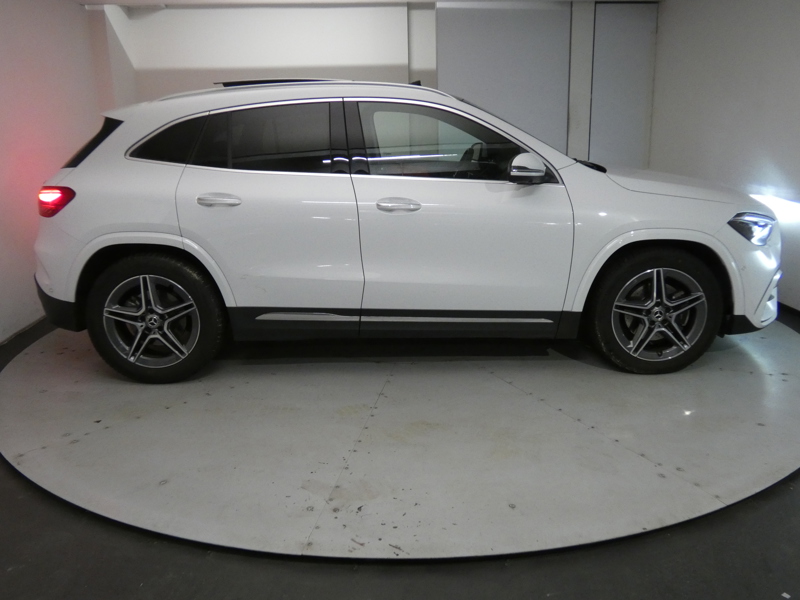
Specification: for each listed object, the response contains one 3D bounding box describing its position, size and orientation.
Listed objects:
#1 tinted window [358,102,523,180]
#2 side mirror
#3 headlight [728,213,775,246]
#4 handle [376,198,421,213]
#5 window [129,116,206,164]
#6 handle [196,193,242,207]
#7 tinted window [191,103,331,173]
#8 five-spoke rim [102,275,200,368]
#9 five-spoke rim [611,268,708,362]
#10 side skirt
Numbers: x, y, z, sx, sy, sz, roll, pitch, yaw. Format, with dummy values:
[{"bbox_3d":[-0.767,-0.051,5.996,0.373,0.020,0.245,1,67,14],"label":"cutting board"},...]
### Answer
[{"bbox_3d":[0.234,-0.851,3.708,0.920,0.440,0.070,-1,-9,0],"label":"tinted window"},{"bbox_3d":[0.653,-0.674,3.547,0.170,0.165,0.220,-1,13,0],"label":"side mirror"},{"bbox_3d":[1.950,-0.396,3.869,0.400,0.185,0.340,-1,13,0],"label":"headlight"},{"bbox_3d":[-0.003,-0.488,3.591,0.230,0.060,0.050,-1,13,0],"label":"handle"},{"bbox_3d":[-1.231,-0.853,3.707,0.420,0.290,0.060,0,-11,5],"label":"window"},{"bbox_3d":[-0.932,-0.513,3.578,0.230,0.060,0.050,-1,13,0],"label":"handle"},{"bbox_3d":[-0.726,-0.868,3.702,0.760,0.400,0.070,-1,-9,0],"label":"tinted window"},{"bbox_3d":[-1.333,0.101,3.800,0.518,0.518,0.180,-1,13,0],"label":"five-spoke rim"},{"bbox_3d":[1.396,0.064,3.813,0.518,0.518,0.180,-1,13,0],"label":"five-spoke rim"},{"bbox_3d":[0.032,0.137,3.799,1.920,0.180,0.110,-1,13,0],"label":"side skirt"}]

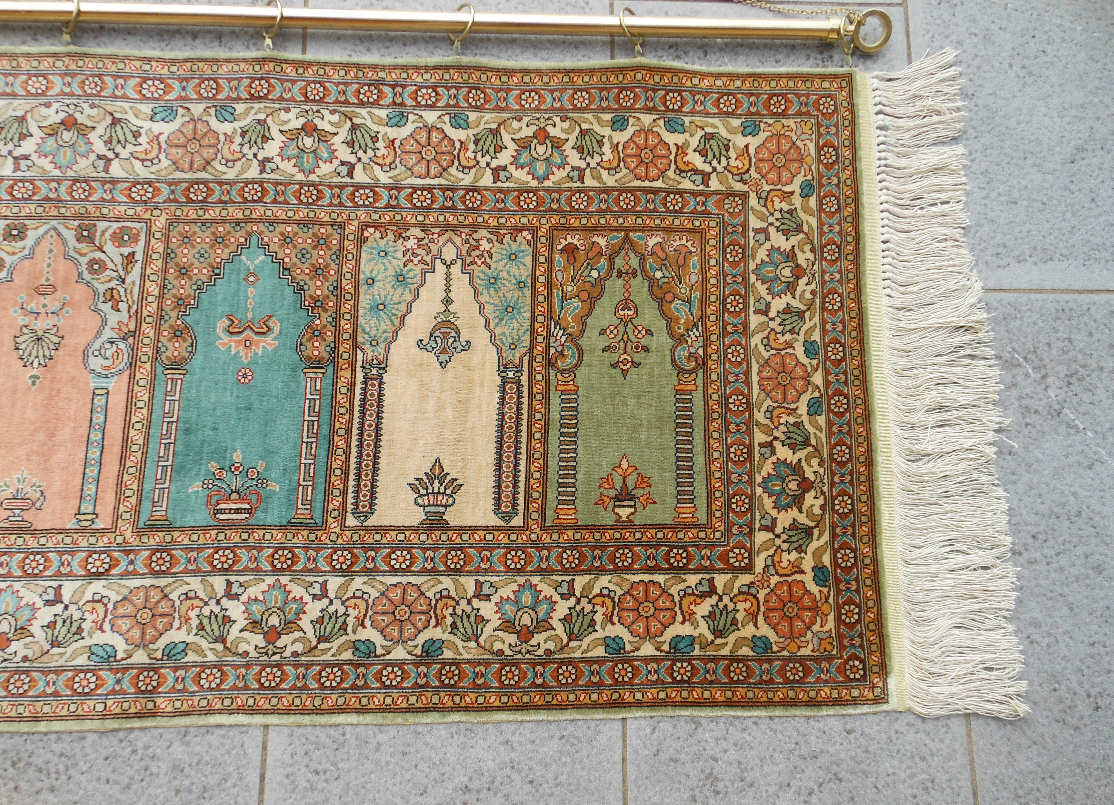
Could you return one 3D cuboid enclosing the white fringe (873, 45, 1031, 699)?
[{"bbox_3d":[0.365,-0.043,0.752,0.113,0.012,0.647,1,80,-2],"label":"white fringe"}]

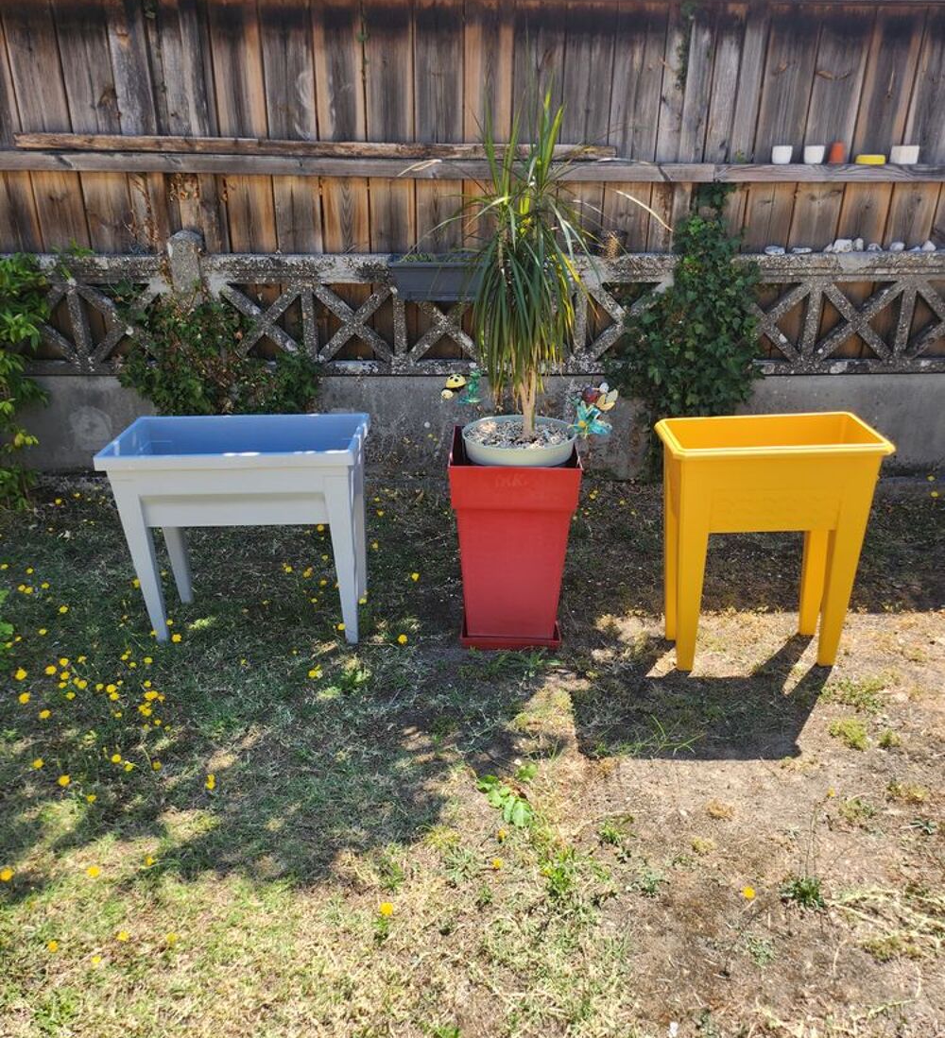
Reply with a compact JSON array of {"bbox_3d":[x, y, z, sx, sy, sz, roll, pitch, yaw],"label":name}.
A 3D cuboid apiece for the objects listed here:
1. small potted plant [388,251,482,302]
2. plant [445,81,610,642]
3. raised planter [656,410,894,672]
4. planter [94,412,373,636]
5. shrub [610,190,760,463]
[{"bbox_3d":[-0.121,-1.015,3.652,0.420,0.170,0.200,1,25,0],"label":"small potted plant"},{"bbox_3d":[0.155,-0.384,2.642,0.460,1.630,0.440,1,25,0],"label":"plant"},{"bbox_3d":[0.871,0.092,2.671,0.589,0.750,0.306,-2,25,2],"label":"raised planter"},{"bbox_3d":[-0.704,0.045,2.812,0.749,0.670,0.364,0,25,1],"label":"planter"},{"bbox_3d":[0.875,-0.735,3.732,0.640,1.330,0.350,1,25,0],"label":"shrub"}]

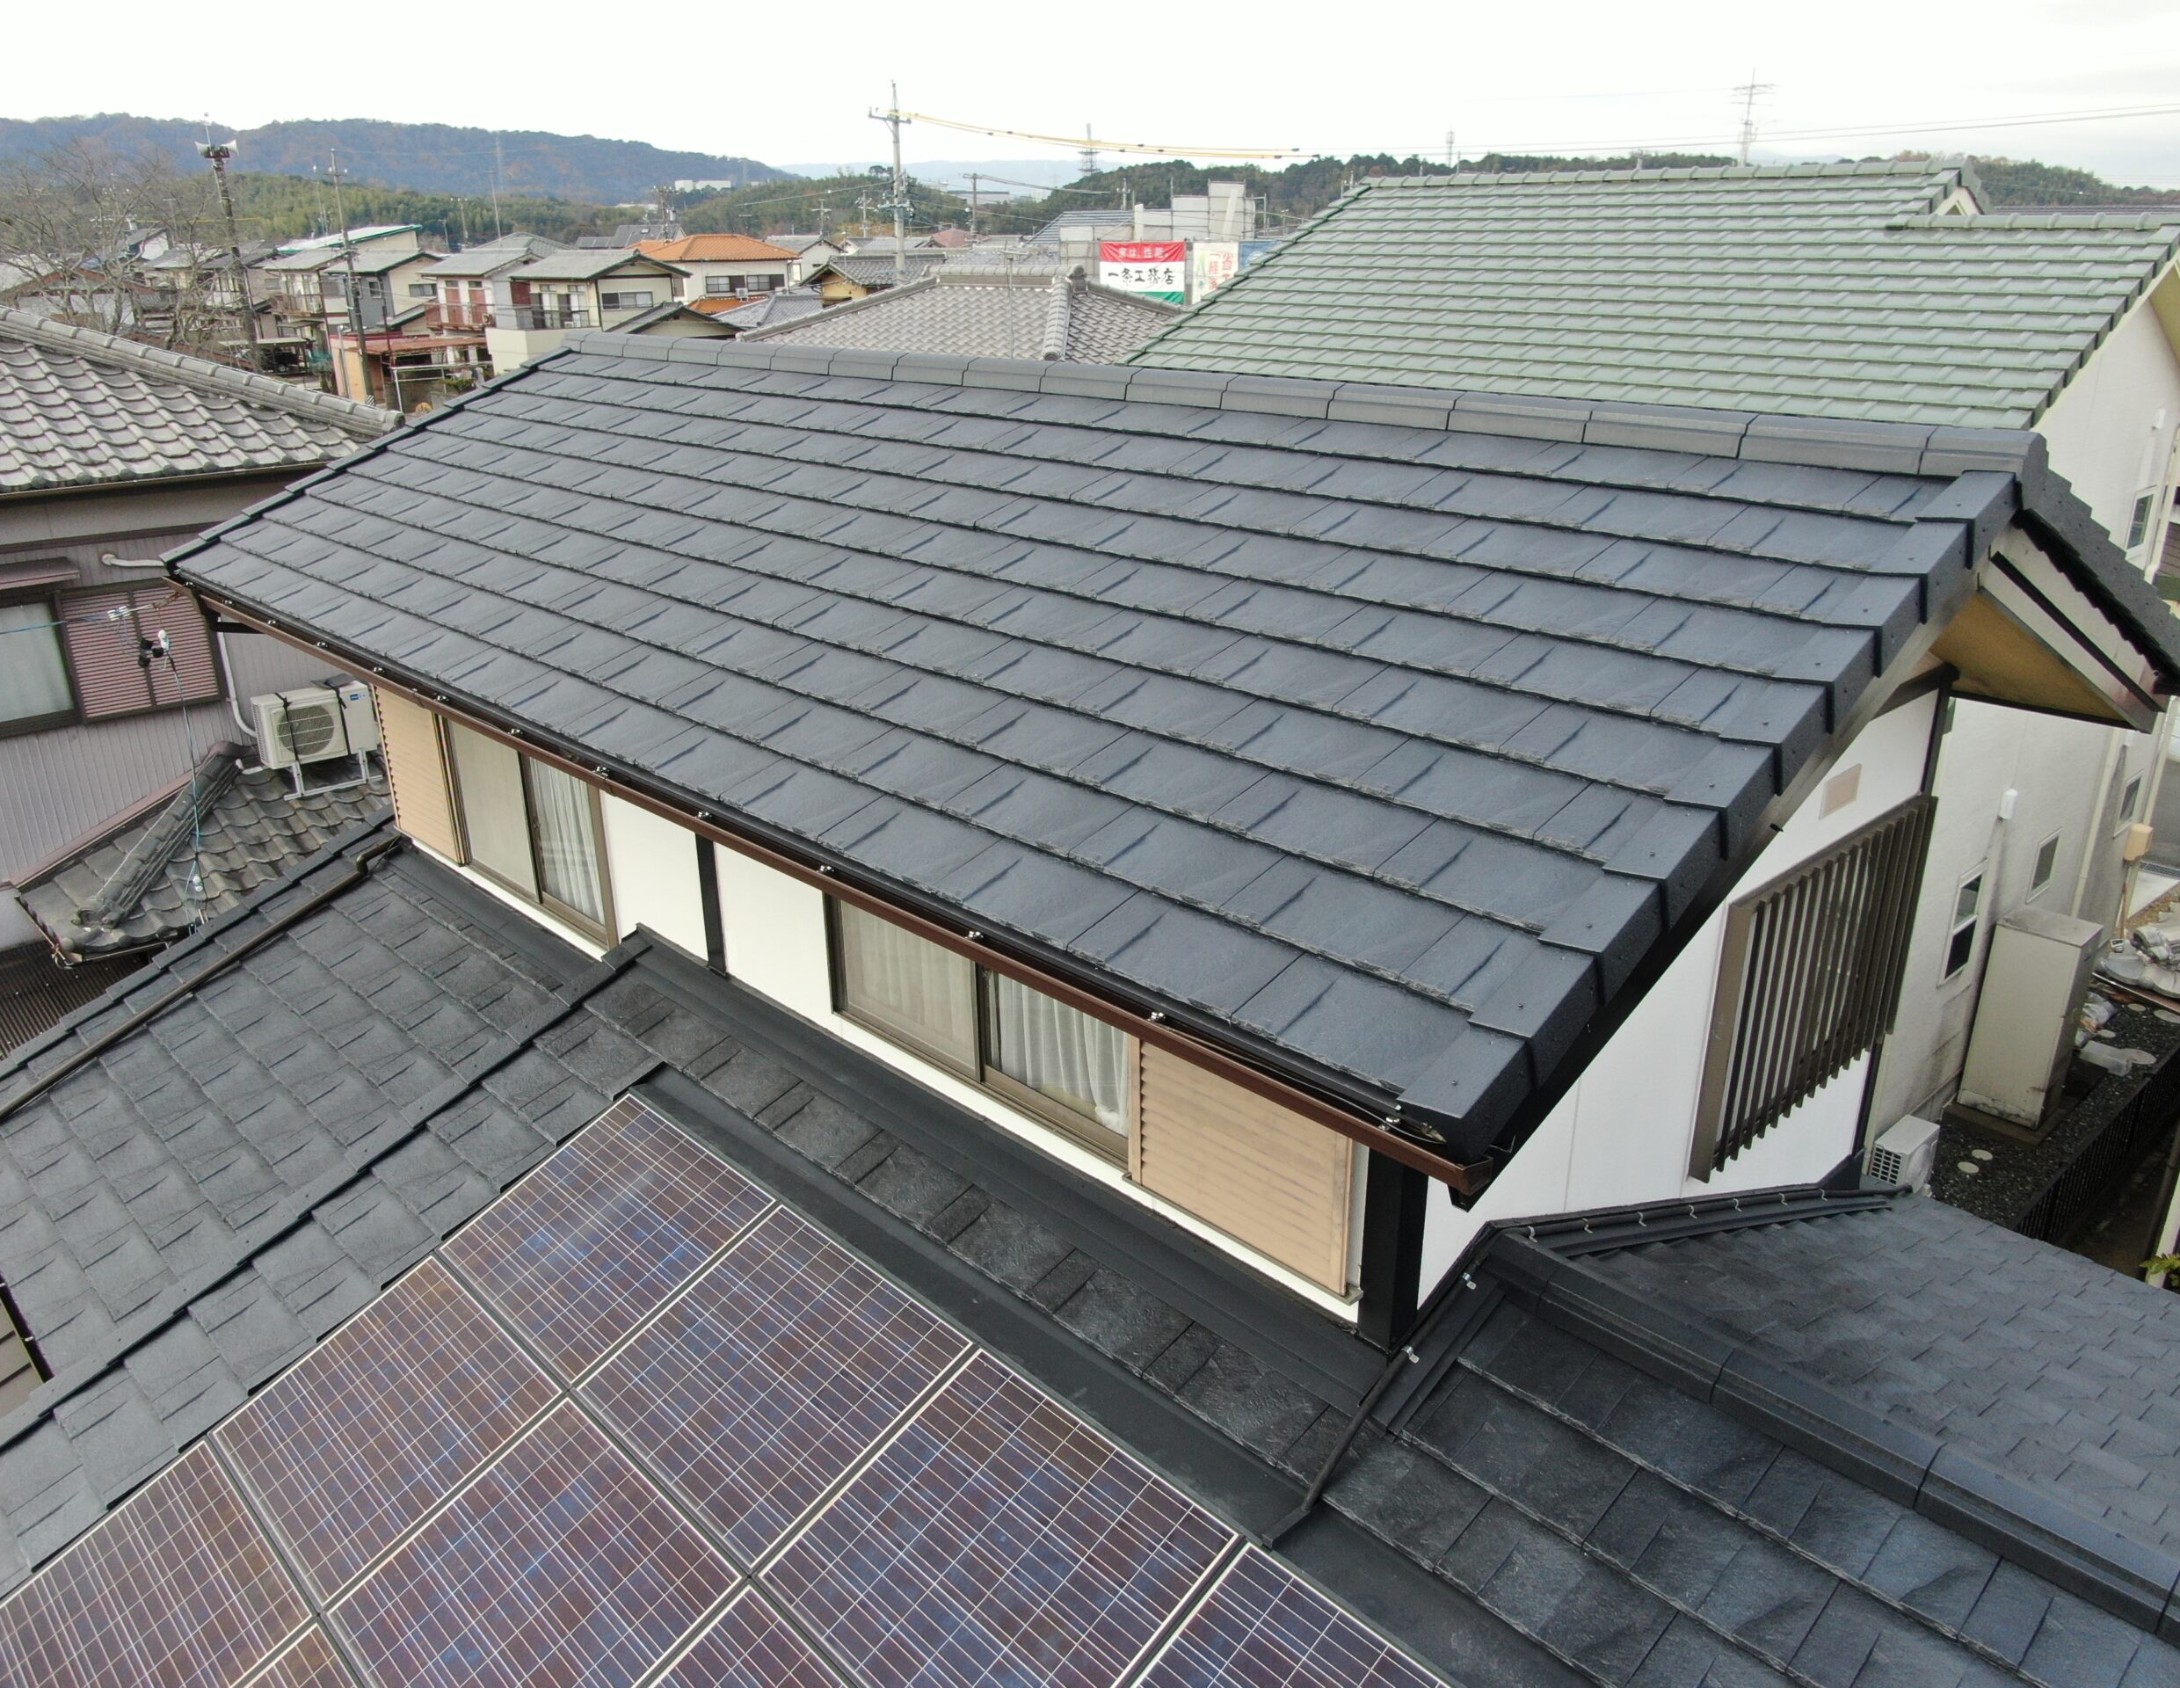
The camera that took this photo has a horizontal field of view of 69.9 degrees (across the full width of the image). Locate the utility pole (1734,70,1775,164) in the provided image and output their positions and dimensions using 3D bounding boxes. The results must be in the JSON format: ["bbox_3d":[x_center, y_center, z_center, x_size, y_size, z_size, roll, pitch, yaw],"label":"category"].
[{"bbox_3d":[23.628,-21.299,57.837,1.700,13.217,0.600,0,21,0],"label":"utility pole"}]

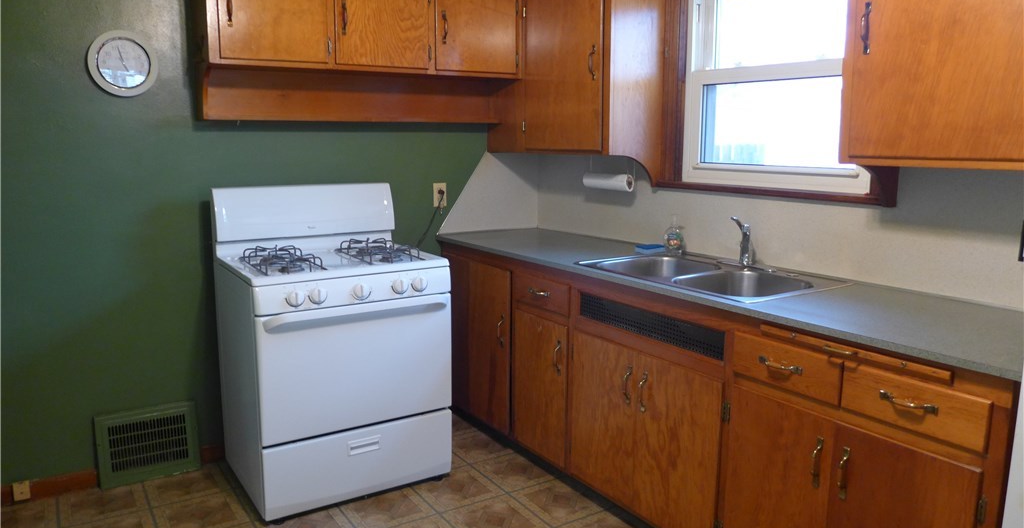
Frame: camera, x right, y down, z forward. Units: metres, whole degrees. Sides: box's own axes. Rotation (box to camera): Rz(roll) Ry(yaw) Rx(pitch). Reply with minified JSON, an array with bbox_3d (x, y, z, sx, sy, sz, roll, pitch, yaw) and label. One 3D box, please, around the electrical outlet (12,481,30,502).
[{"bbox_3d":[-1.855,0.864,2.689,0.053,0.075,0.025,-5,11,-33],"label":"electrical outlet"}]

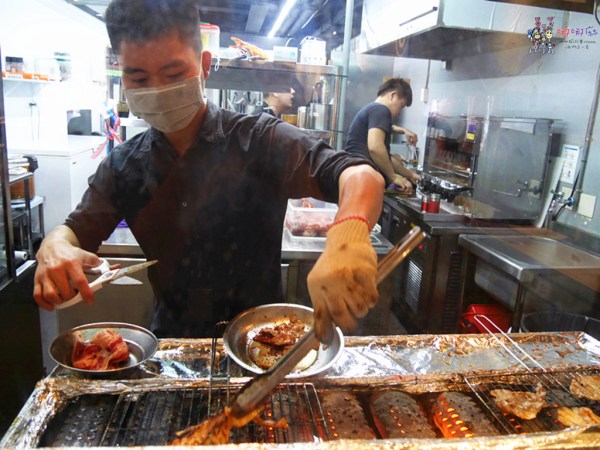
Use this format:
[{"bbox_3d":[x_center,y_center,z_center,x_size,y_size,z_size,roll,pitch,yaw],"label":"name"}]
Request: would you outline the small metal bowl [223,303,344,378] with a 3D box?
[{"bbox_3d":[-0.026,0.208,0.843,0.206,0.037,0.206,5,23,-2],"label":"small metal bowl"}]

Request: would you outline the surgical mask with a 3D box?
[{"bbox_3d":[-0.248,-0.226,0.895,0.145,0.110,0.085,-6,34,12],"label":"surgical mask"}]

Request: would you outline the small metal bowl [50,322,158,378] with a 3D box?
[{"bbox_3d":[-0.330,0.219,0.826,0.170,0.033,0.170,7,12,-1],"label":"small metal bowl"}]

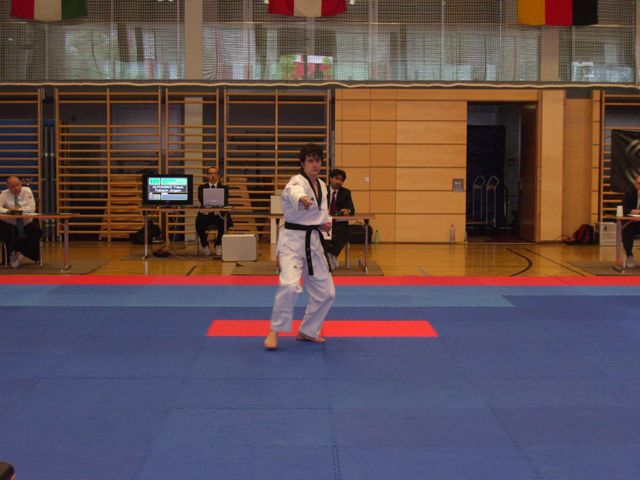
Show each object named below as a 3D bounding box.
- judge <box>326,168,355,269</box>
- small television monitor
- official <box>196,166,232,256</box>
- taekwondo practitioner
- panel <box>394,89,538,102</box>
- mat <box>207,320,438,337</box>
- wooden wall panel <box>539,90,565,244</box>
[{"bbox_3d":[0.265,-0.320,17.500,0.500,1.340,0.770,1,4,11],"label":"judge"},{"bbox_3d":[-2.276,-0.743,18.767,0.740,0.530,0.170,0,4,-1],"label":"small television monitor"},{"bbox_3d":[-1.629,-0.456,19.319,0.530,1.330,0.800,0,4,-1],"label":"official"},{"bbox_3d":[-0.168,0.041,10.270,0.570,1.660,0.760,0,4,-9],"label":"taekwondo practitioner"},{"bbox_3d":[2.507,-2.477,21.512,2.470,0.230,0.050,0,4,-1],"label":"panel"},{"bbox_3d":[0.021,0.807,11.336,2.000,0.025,1.000,0,4,-1],"label":"mat"},{"bbox_3d":[4.003,-1.249,21.643,0.420,2.620,0.060,0,4,-1],"label":"wooden wall panel"}]

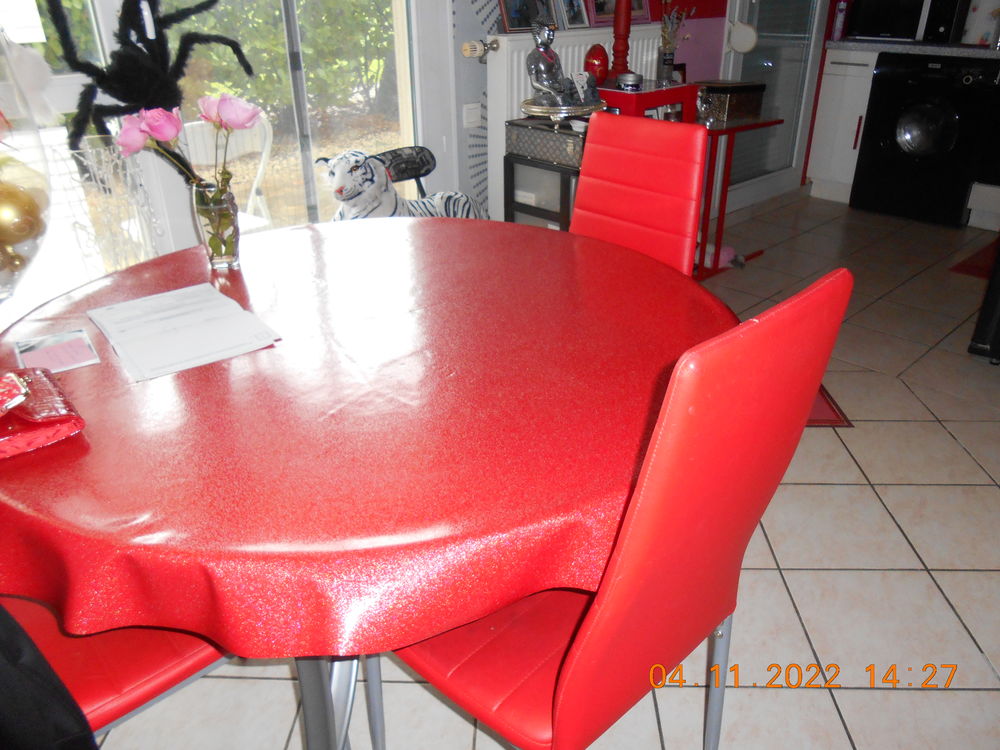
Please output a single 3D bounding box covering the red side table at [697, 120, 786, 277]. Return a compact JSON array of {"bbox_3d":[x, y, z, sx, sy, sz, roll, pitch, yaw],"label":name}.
[{"bbox_3d":[0.990,-0.848,3.507,0.495,0.640,0.330,-22,35,-34],"label":"red side table"}]

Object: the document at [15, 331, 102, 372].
[{"bbox_3d":[-0.649,-0.033,1.099,0.095,0.003,0.142,-19,32,-29],"label":"document"}]

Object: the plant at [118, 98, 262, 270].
[{"bbox_3d":[-0.562,-0.356,1.426,0.258,0.310,0.160,-12,29,-18],"label":"plant"}]

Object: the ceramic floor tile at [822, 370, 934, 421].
[{"bbox_3d":[1.188,0.067,2.464,0.331,0.010,0.331,0,28,3],"label":"ceramic floor tile"}]

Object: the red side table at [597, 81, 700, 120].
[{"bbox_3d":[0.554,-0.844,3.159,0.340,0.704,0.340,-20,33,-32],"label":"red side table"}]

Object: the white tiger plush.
[{"bbox_3d":[-0.306,-0.564,2.397,0.660,0.330,0.280,-24,35,-37],"label":"white tiger plush"}]

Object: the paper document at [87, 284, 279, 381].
[{"bbox_3d":[-0.528,-0.083,1.230,0.208,0.005,0.335,-20,33,-31],"label":"paper document"}]

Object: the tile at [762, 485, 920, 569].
[{"bbox_3d":[0.830,0.380,1.898,0.336,0.010,0.336,0,28,3],"label":"tile"}]

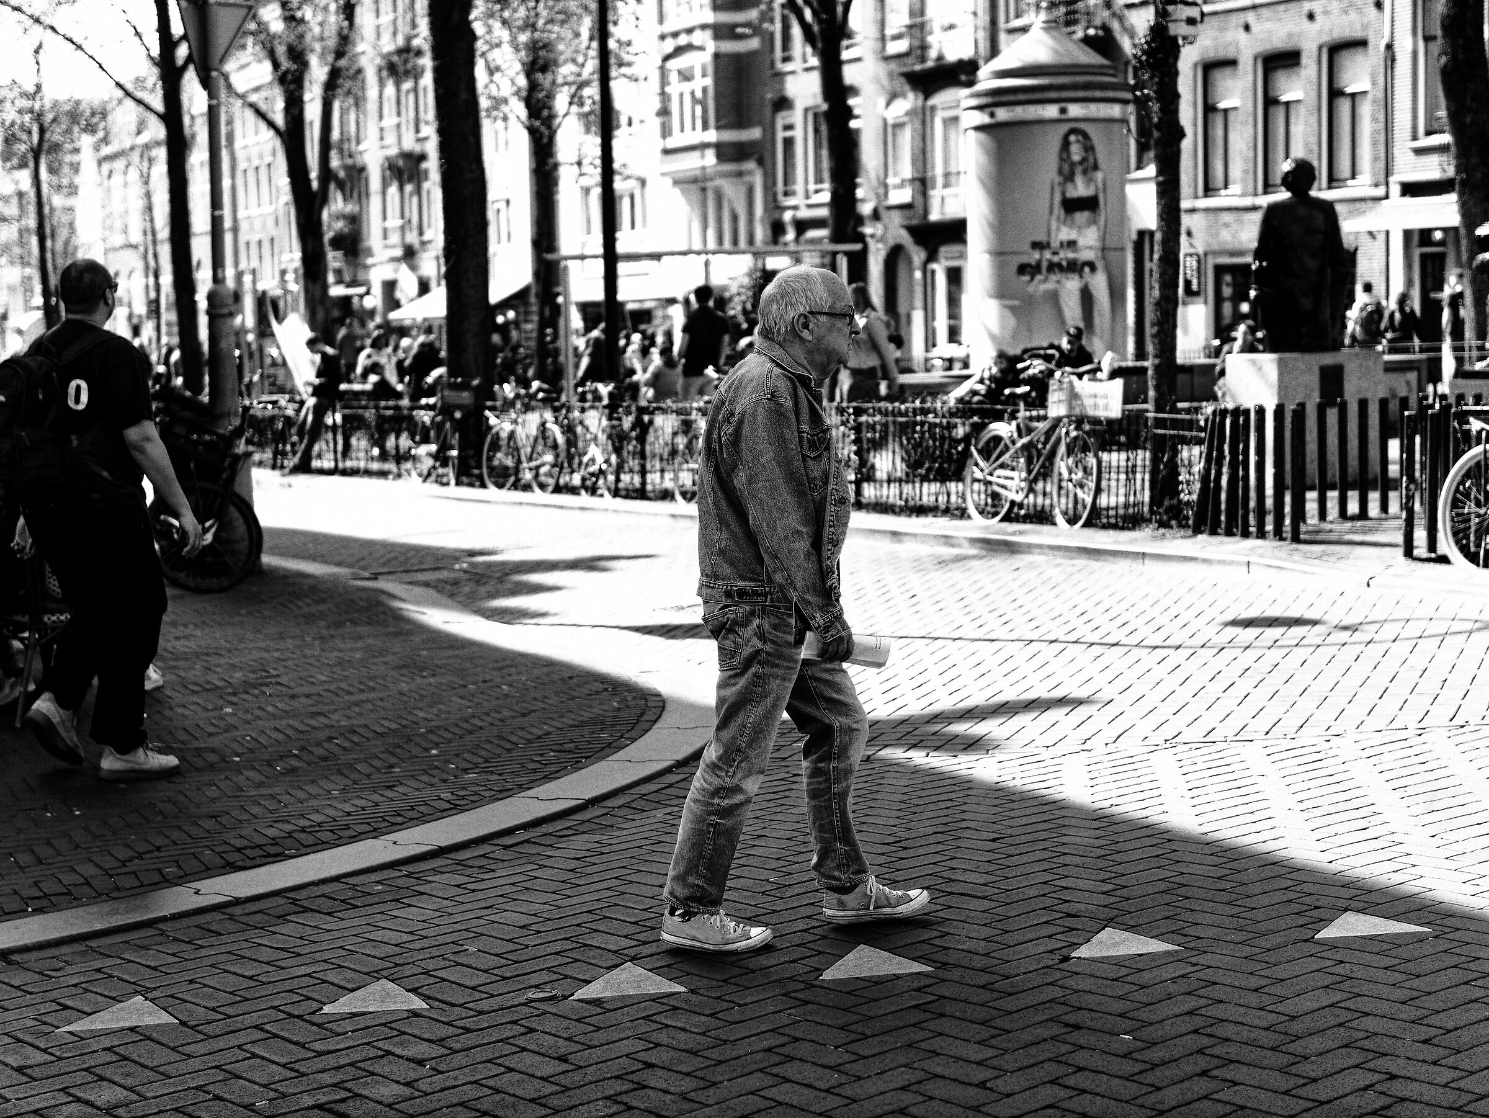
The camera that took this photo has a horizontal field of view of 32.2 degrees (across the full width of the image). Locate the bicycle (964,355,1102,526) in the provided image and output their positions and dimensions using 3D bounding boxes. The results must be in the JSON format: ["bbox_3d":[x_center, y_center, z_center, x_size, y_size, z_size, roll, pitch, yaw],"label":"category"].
[{"bbox_3d":[2.127,-0.802,18.918,0.600,1.130,1.830,-4,6,-28],"label":"bicycle"}]

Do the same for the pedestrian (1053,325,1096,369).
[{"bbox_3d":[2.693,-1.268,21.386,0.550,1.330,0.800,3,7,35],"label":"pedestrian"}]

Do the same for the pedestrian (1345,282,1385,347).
[{"bbox_3d":[9.616,-3.424,40.000,0.550,1.740,0.420,-2,5,-12],"label":"pedestrian"}]

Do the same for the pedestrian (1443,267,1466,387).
[{"bbox_3d":[9.490,-2.984,34.500,0.420,1.700,0.480,-4,6,-25],"label":"pedestrian"}]

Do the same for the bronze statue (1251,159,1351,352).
[{"bbox_3d":[4.554,-2.487,21.168,0.750,1.573,0.600,-4,6,-25],"label":"bronze statue"}]

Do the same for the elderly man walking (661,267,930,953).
[{"bbox_3d":[0.110,0.118,6.484,0.680,1.695,0.520,-2,6,-4],"label":"elderly man walking"}]

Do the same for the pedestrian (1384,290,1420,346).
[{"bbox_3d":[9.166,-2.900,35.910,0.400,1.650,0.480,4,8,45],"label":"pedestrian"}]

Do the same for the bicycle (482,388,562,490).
[{"bbox_3d":[-2.067,-1.089,24.207,0.600,1.080,1.800,-5,7,-32],"label":"bicycle"}]

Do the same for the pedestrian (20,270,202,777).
[{"bbox_3d":[-2.216,-0.138,9.000,0.560,1.780,0.540,-5,6,-34],"label":"pedestrian"}]

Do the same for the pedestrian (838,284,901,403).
[{"bbox_3d":[1.113,-1.587,22.757,0.500,1.700,0.450,3,7,40],"label":"pedestrian"}]

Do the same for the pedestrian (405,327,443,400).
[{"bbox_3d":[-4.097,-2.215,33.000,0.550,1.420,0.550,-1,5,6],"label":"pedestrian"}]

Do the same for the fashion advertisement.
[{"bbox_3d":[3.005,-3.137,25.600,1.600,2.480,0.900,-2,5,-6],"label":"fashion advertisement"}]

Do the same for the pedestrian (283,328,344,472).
[{"bbox_3d":[-5.209,-1.891,31.200,0.600,1.700,0.500,-4,6,-28],"label":"pedestrian"}]

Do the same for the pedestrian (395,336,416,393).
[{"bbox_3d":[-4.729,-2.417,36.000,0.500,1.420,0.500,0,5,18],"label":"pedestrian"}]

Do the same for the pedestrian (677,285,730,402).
[{"bbox_3d":[-0.399,-1.747,24.949,0.520,1.800,0.380,-1,6,3],"label":"pedestrian"}]

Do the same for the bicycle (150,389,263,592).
[{"bbox_3d":[-3.504,-0.445,16.466,0.660,1.200,1.650,-3,5,-20],"label":"bicycle"}]

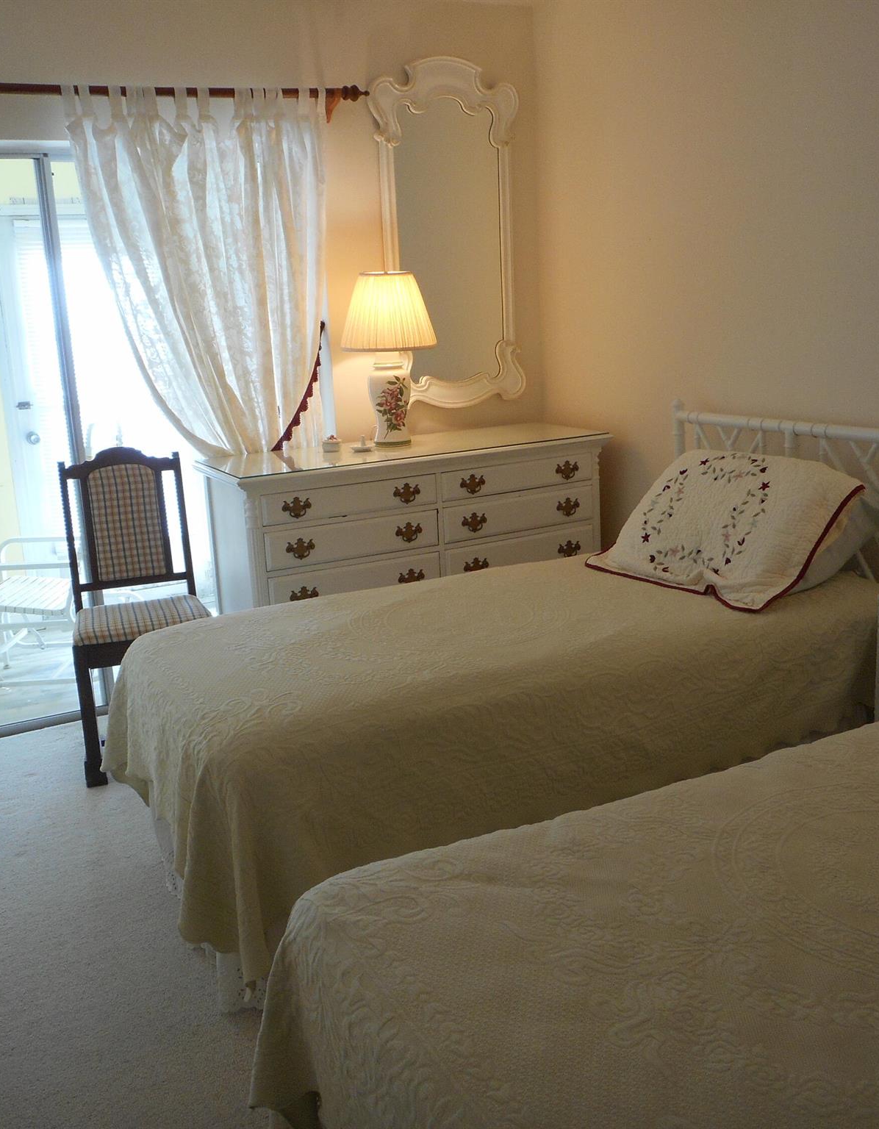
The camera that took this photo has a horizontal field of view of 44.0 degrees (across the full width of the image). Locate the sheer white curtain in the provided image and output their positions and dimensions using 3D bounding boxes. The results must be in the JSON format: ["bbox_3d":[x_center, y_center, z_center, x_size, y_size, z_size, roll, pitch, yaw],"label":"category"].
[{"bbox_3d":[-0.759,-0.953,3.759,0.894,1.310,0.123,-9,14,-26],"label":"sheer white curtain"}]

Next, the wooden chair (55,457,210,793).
[{"bbox_3d":[-0.988,0.140,3.537,0.457,0.996,0.505,-7,13,-18],"label":"wooden chair"}]

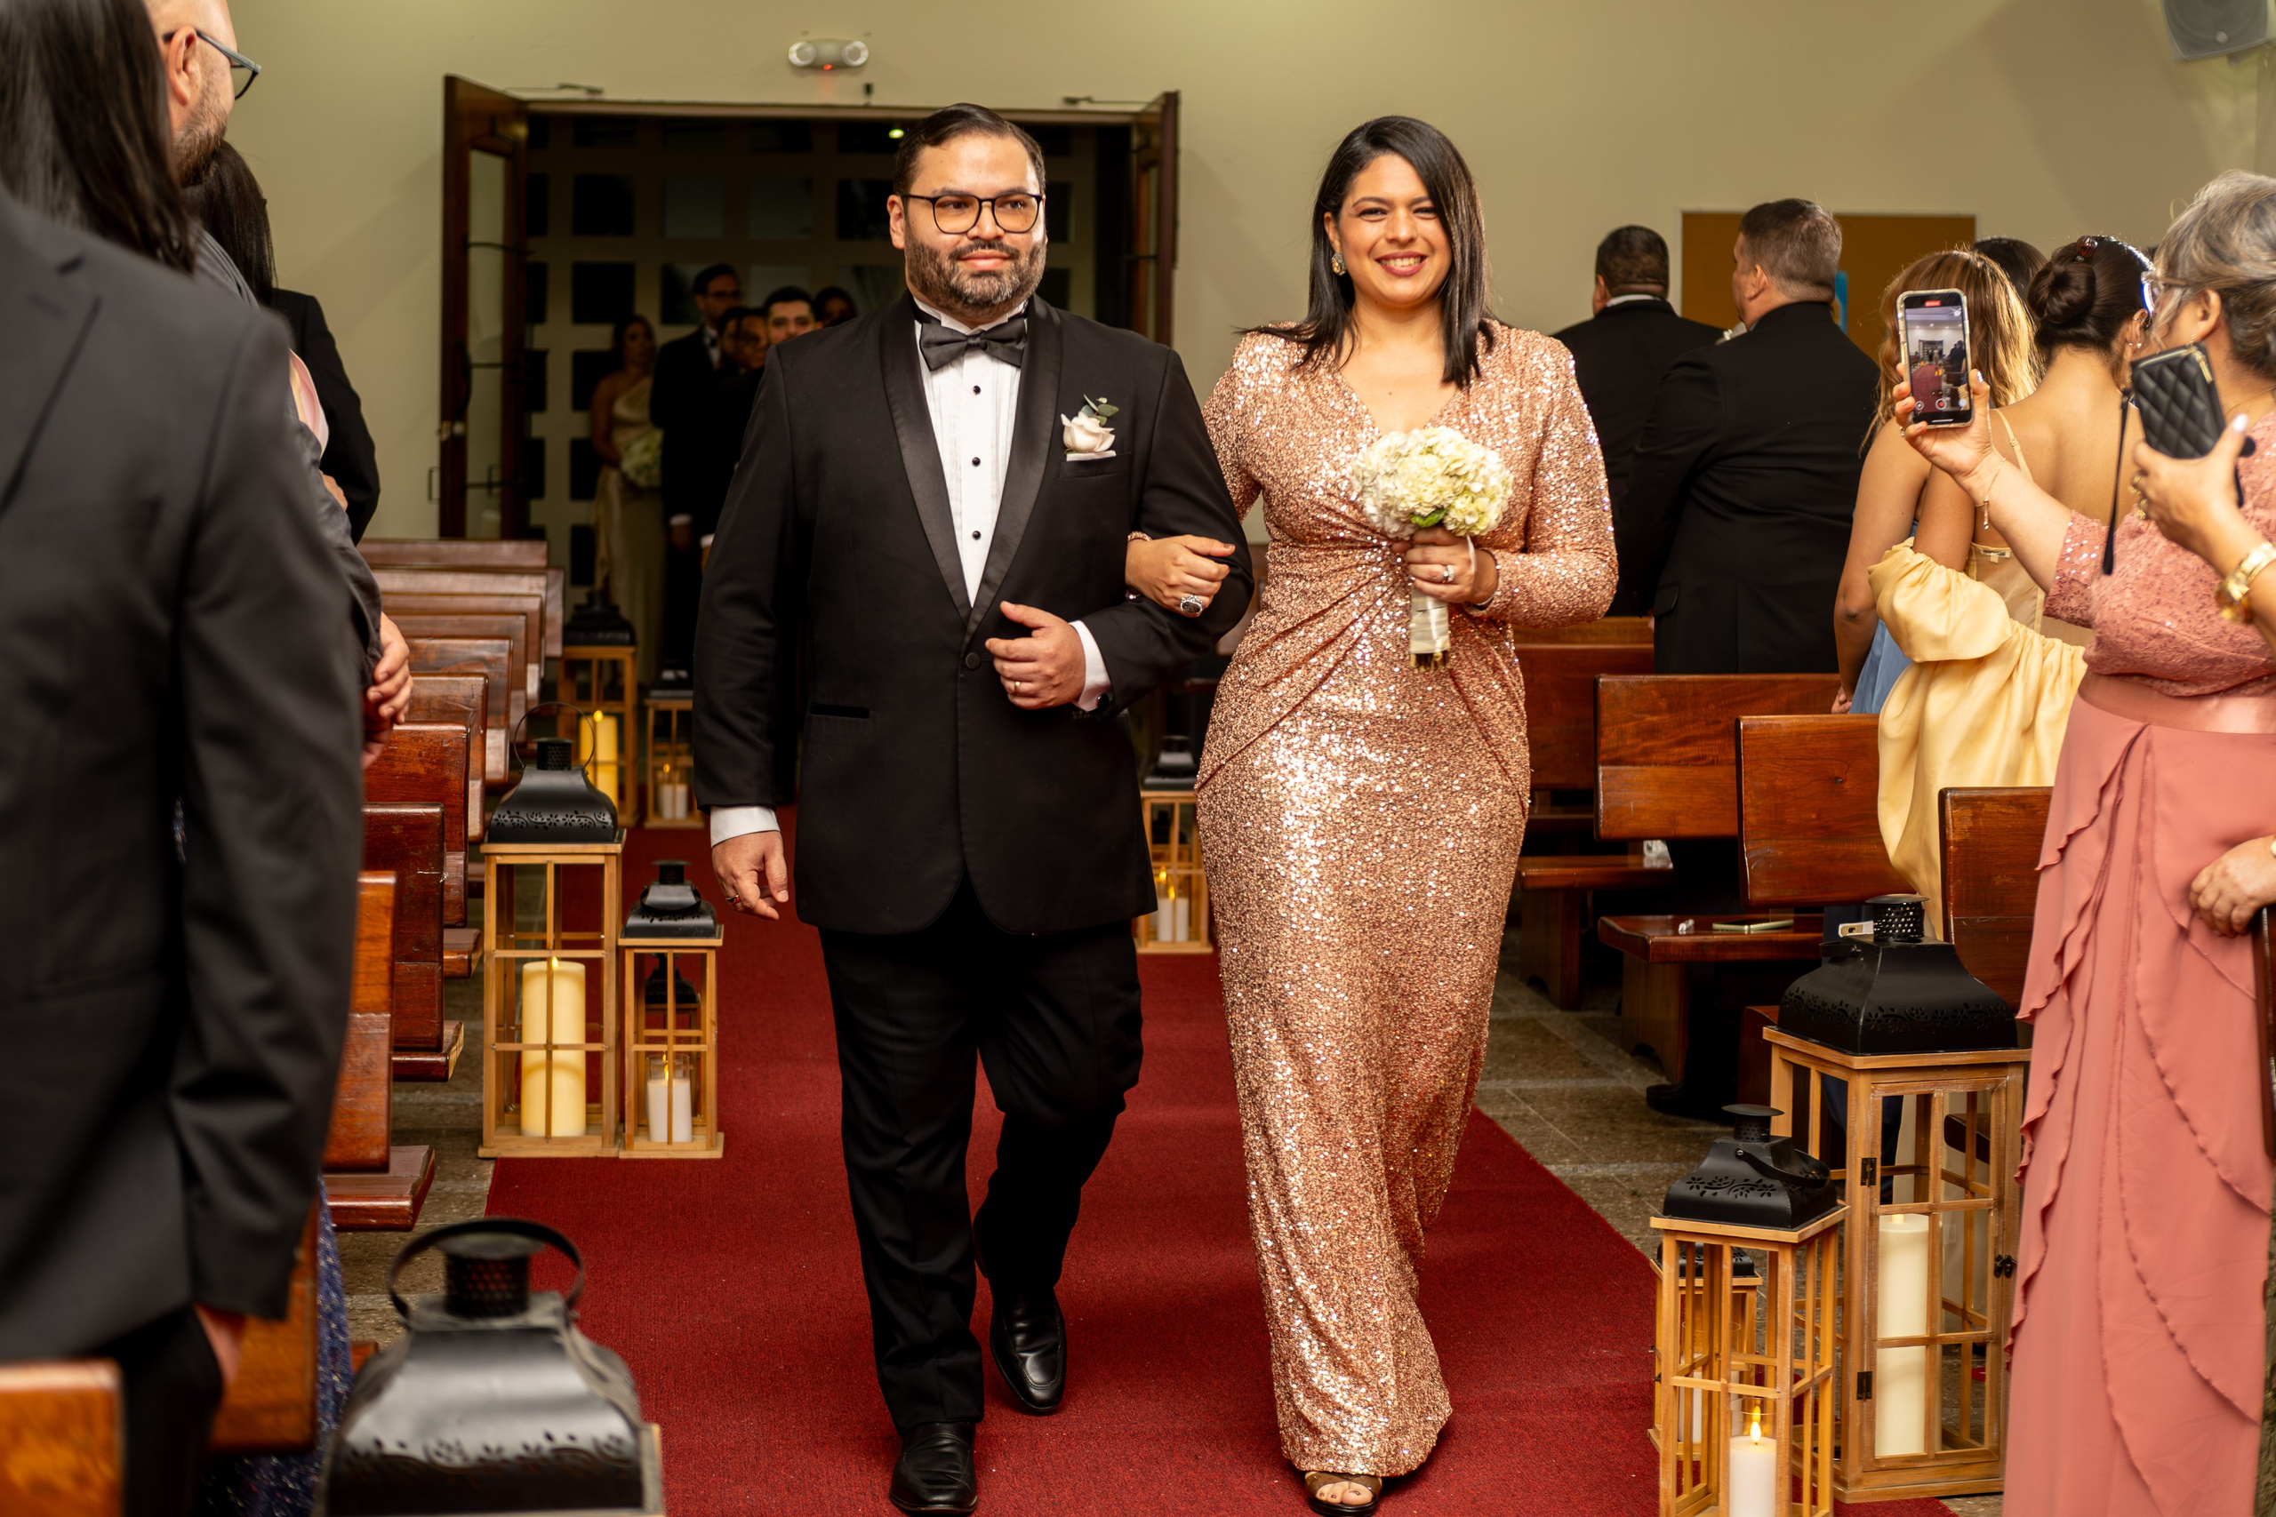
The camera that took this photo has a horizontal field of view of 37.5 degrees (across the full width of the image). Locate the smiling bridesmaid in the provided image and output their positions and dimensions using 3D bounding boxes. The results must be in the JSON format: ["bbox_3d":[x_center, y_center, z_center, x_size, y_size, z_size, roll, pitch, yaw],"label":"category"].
[{"bbox_3d":[0.327,0.051,4.290,0.570,1.710,0.460,0,5,-3],"label":"smiling bridesmaid"}]

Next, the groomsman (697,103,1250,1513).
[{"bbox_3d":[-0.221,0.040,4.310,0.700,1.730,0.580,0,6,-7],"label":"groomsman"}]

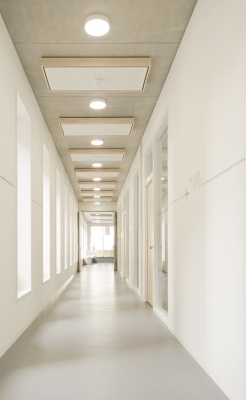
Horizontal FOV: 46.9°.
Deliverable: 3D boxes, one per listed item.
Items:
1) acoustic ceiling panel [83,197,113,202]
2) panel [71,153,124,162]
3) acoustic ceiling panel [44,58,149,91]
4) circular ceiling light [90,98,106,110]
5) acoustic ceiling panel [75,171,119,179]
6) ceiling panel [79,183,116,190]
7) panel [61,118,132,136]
[{"bbox_3d":[-1.081,-0.006,12.321,1.230,0.100,0.500,0,-9,-2],"label":"acoustic ceiling panel"},{"bbox_3d":[-0.569,-1.010,6.411,1.230,0.100,0.500,0,-9,-2],"label":"panel"},{"bbox_3d":[-0.314,-1.511,3.456,1.230,0.100,0.500,0,-9,-2],"label":"acoustic ceiling panel"},{"bbox_3d":[-0.367,-1.422,4.180,0.236,0.058,0.236,0,-9,-2],"label":"circular ceiling light"},{"bbox_3d":[-0.697,-0.759,7.888,1.230,0.100,0.500,0,-9,-2],"label":"acoustic ceiling panel"},{"bbox_3d":[-0.825,-0.508,9.366,1.230,0.100,0.500,0,-9,-2],"label":"ceiling panel"},{"bbox_3d":[-0.442,-1.260,4.933,1.230,0.100,0.500,0,-9,-2],"label":"panel"}]

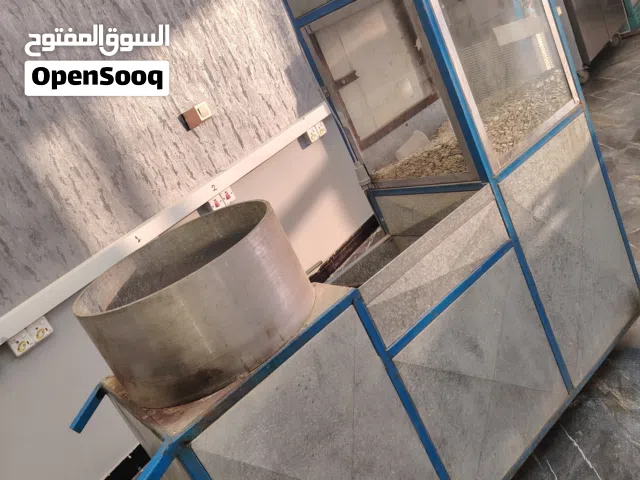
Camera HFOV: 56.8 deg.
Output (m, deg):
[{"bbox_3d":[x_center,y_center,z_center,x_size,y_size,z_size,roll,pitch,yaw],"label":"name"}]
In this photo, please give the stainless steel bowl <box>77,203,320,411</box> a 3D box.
[{"bbox_3d":[-0.285,0.131,1.388,0.493,0.238,0.493,-24,18,8],"label":"stainless steel bowl"}]

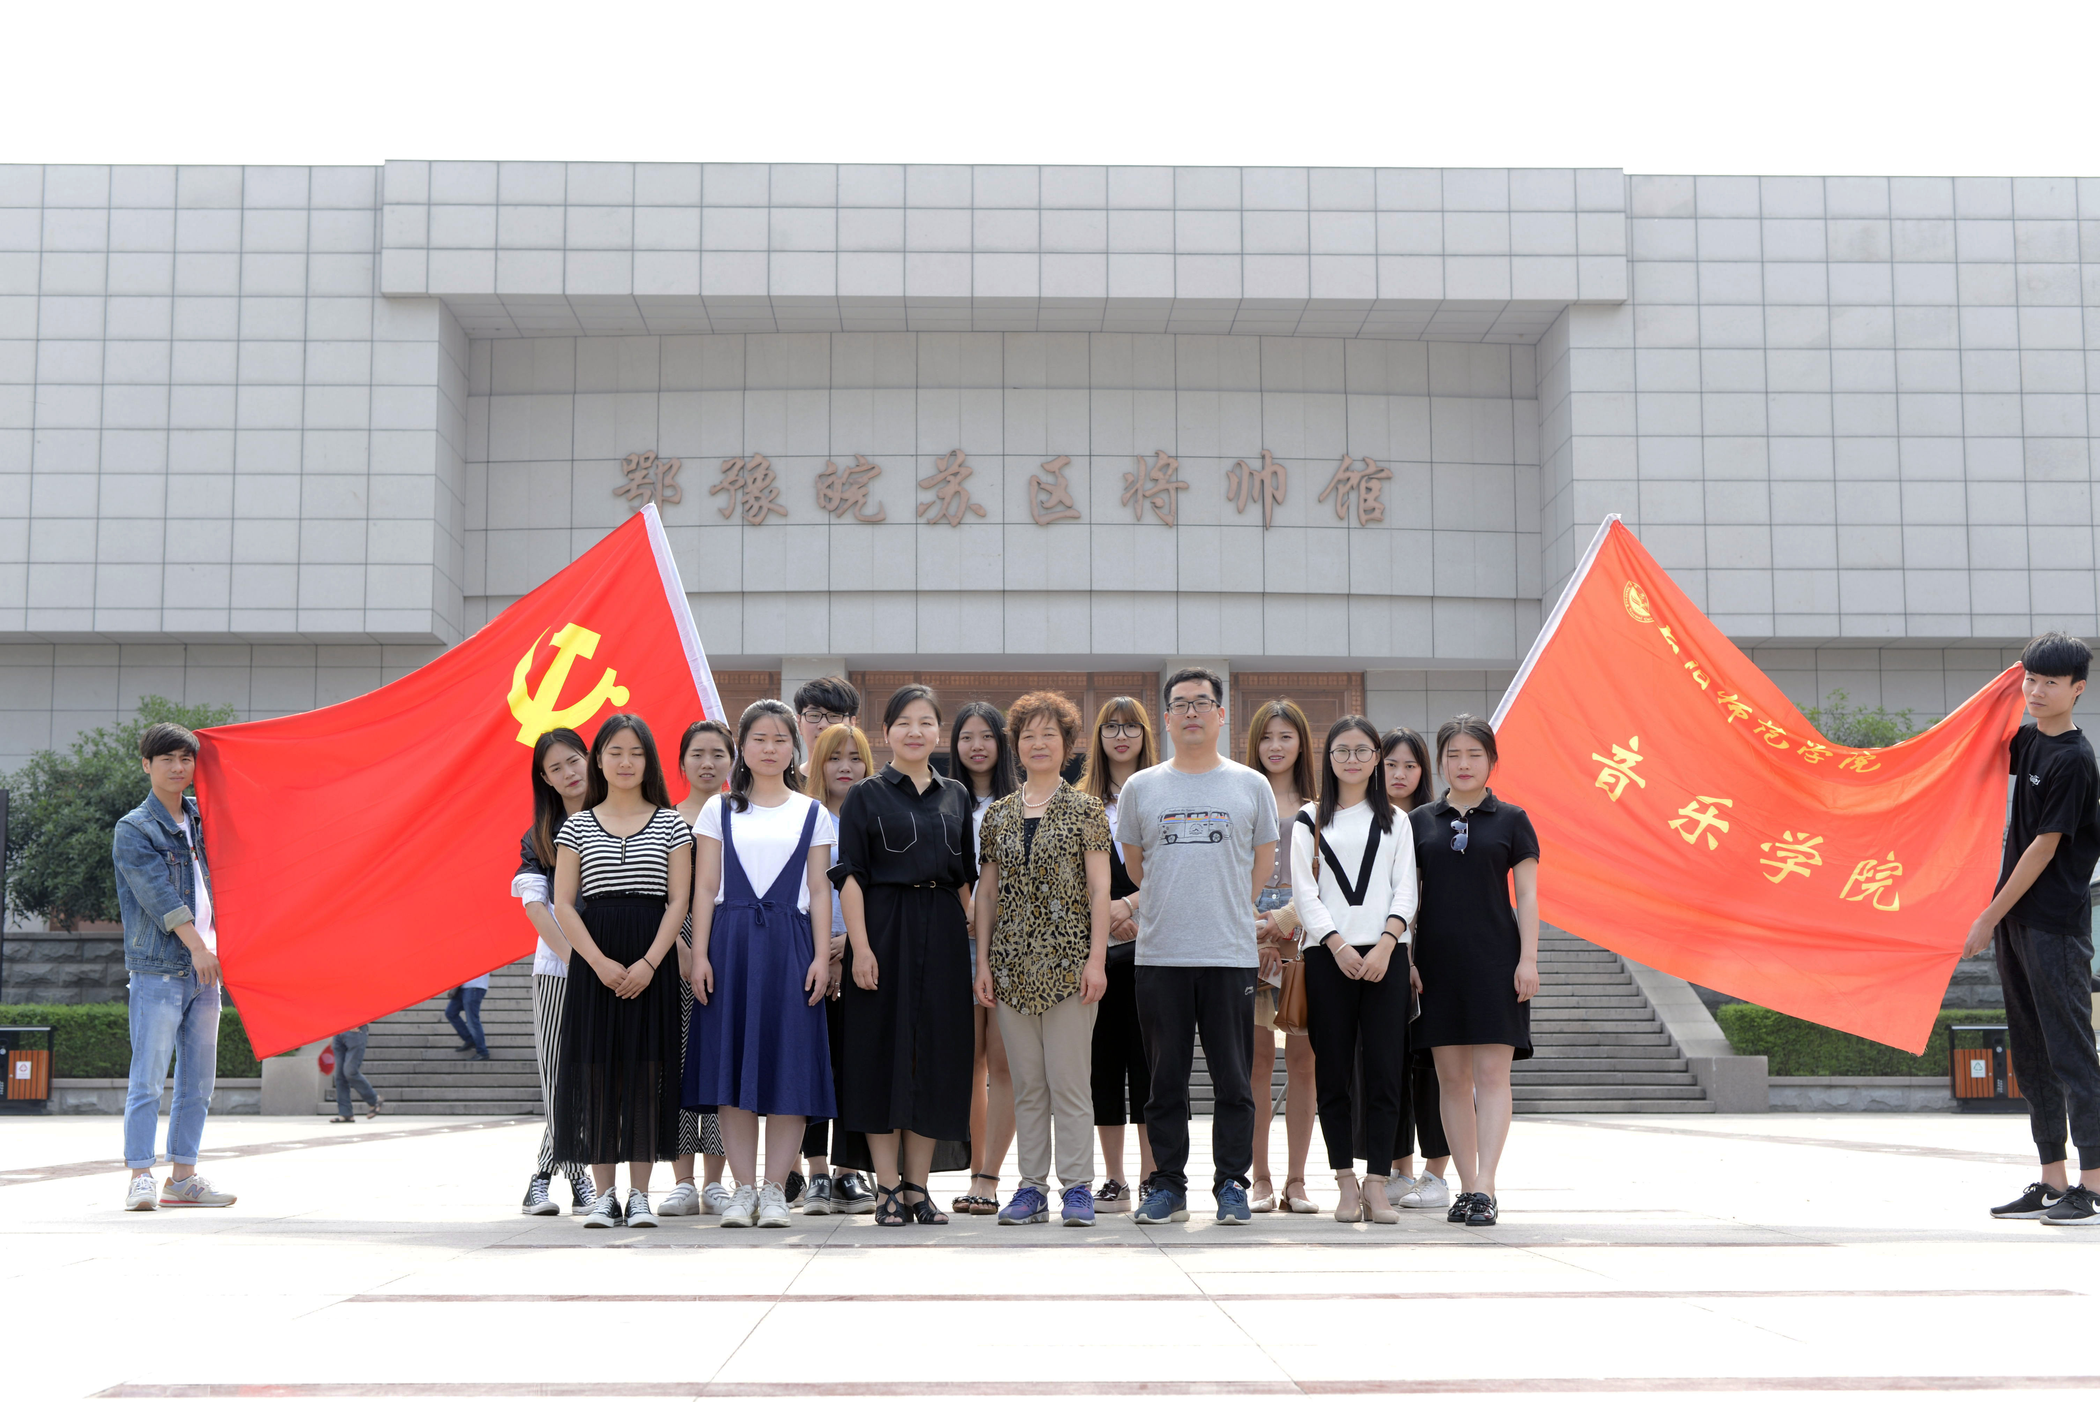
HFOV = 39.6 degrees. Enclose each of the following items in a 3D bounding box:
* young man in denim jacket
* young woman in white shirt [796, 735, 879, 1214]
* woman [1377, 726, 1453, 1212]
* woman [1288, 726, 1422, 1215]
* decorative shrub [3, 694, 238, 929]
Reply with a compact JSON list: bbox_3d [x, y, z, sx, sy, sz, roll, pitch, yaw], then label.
[{"bbox_3d":[-3.062,0.920,10.207,0.380,1.689,0.460,-7,-10,44],"label":"young man in denim jacket"},{"bbox_3d":[-0.693,0.885,9.738,0.430,1.622,0.290,0,-7,-5],"label":"young woman in white shirt"},{"bbox_3d":[1.246,0.931,10.294,0.430,1.686,0.320,-2,-7,15],"label":"woman"},{"bbox_3d":[0.950,0.829,9.133,0.410,1.571,0.300,-1,-7,6],"label":"woman"},{"bbox_3d":[-9.904,1.191,31.086,2.763,2.560,2.542,0,-7,0],"label":"decorative shrub"}]

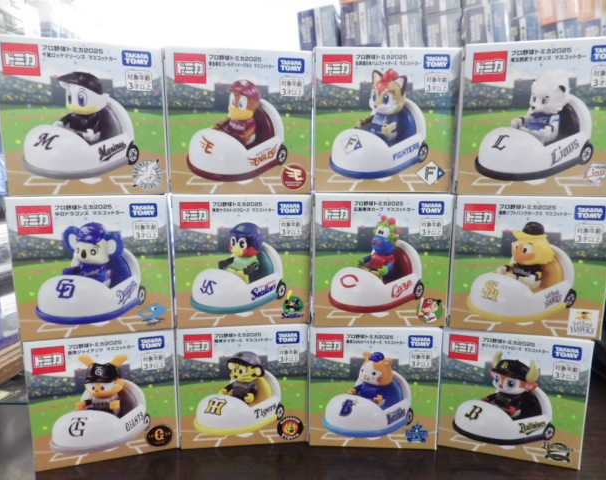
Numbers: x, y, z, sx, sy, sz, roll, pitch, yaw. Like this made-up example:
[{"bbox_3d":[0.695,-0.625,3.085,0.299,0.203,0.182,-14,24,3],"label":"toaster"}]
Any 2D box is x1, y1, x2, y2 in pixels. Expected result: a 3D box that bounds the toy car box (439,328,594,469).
[{"bbox_3d":[0.132,0.092,0.267,0.081,0.081,0.043,3,9,15],"label":"toy car box"}]

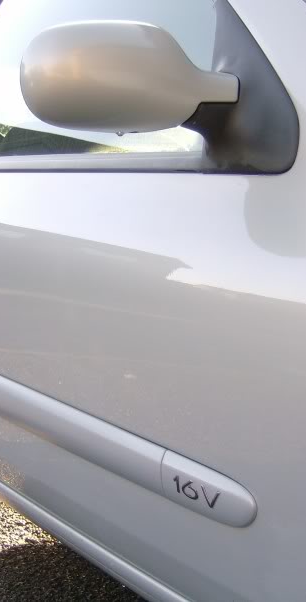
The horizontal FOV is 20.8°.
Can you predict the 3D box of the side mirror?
[{"bbox_3d":[-0.036,-0.289,1.068,0.225,0.140,0.155,-3,7,-24],"label":"side mirror"}]

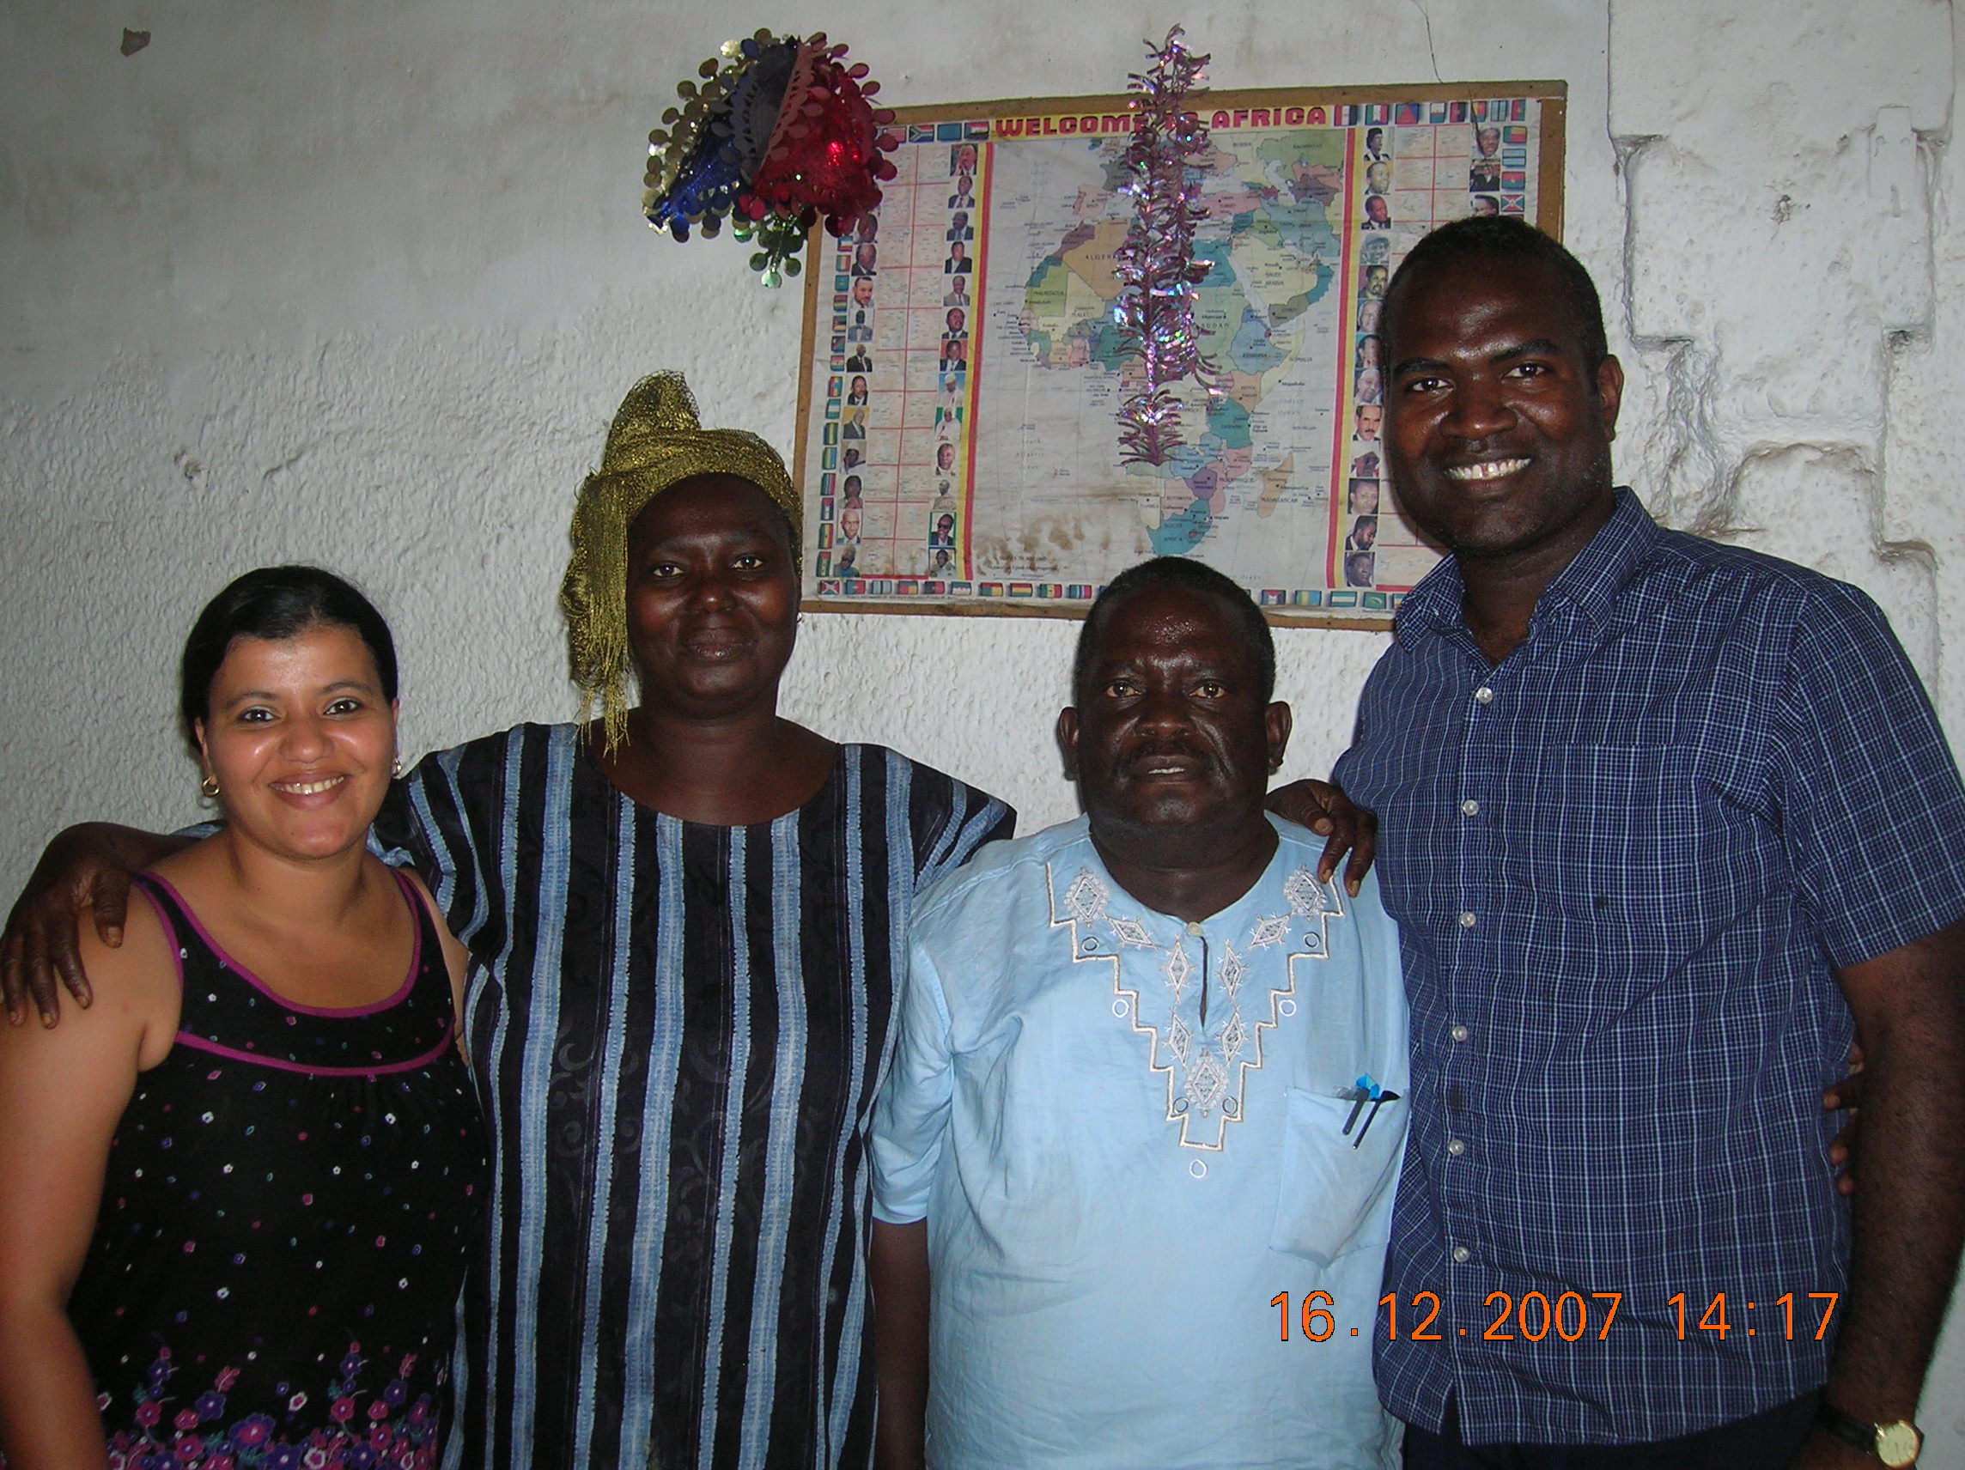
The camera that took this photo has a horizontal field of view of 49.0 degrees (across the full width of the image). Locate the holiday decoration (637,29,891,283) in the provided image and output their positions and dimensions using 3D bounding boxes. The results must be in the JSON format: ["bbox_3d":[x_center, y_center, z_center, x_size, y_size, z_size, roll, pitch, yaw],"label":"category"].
[{"bbox_3d":[-0.200,-0.544,2.030,0.240,0.230,0.220,1,-6,15],"label":"holiday decoration"}]

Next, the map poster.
[{"bbox_3d":[0.184,-0.375,2.135,0.750,0.530,0.020,1,-6,15],"label":"map poster"}]

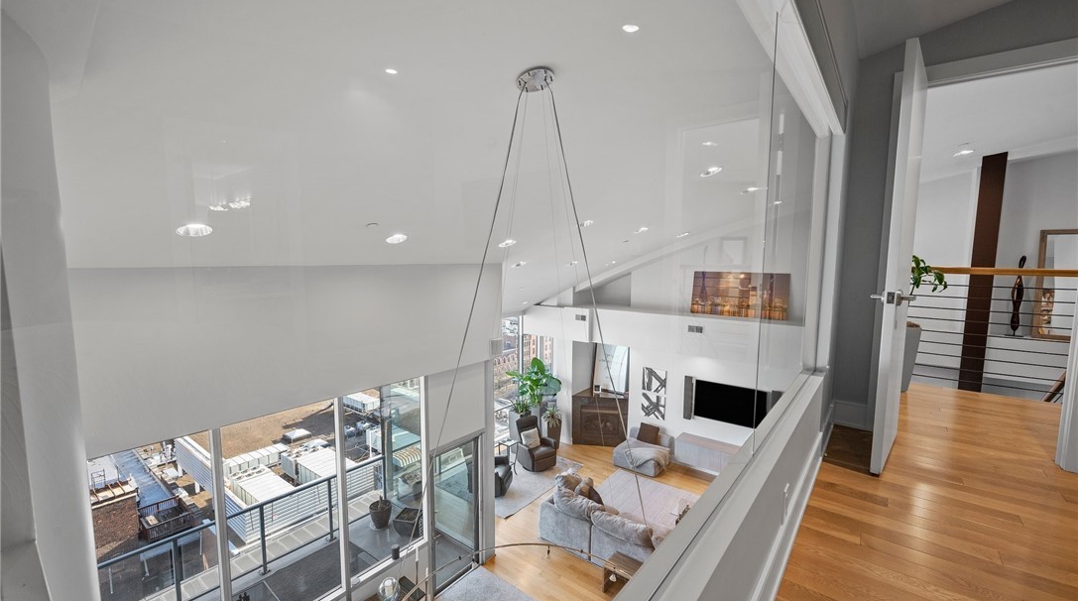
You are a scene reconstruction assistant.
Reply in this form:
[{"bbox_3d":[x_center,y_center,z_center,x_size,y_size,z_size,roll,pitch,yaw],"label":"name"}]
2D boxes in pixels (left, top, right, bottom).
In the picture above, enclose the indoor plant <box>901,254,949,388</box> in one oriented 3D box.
[{"bbox_3d":[3.189,0.193,3.924,0.530,1.190,0.500,5,7,38],"label":"indoor plant"}]

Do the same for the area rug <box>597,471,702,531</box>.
[{"bbox_3d":[2.277,3.974,8.154,3.100,0.015,2.480,5,7,38],"label":"area rug"}]

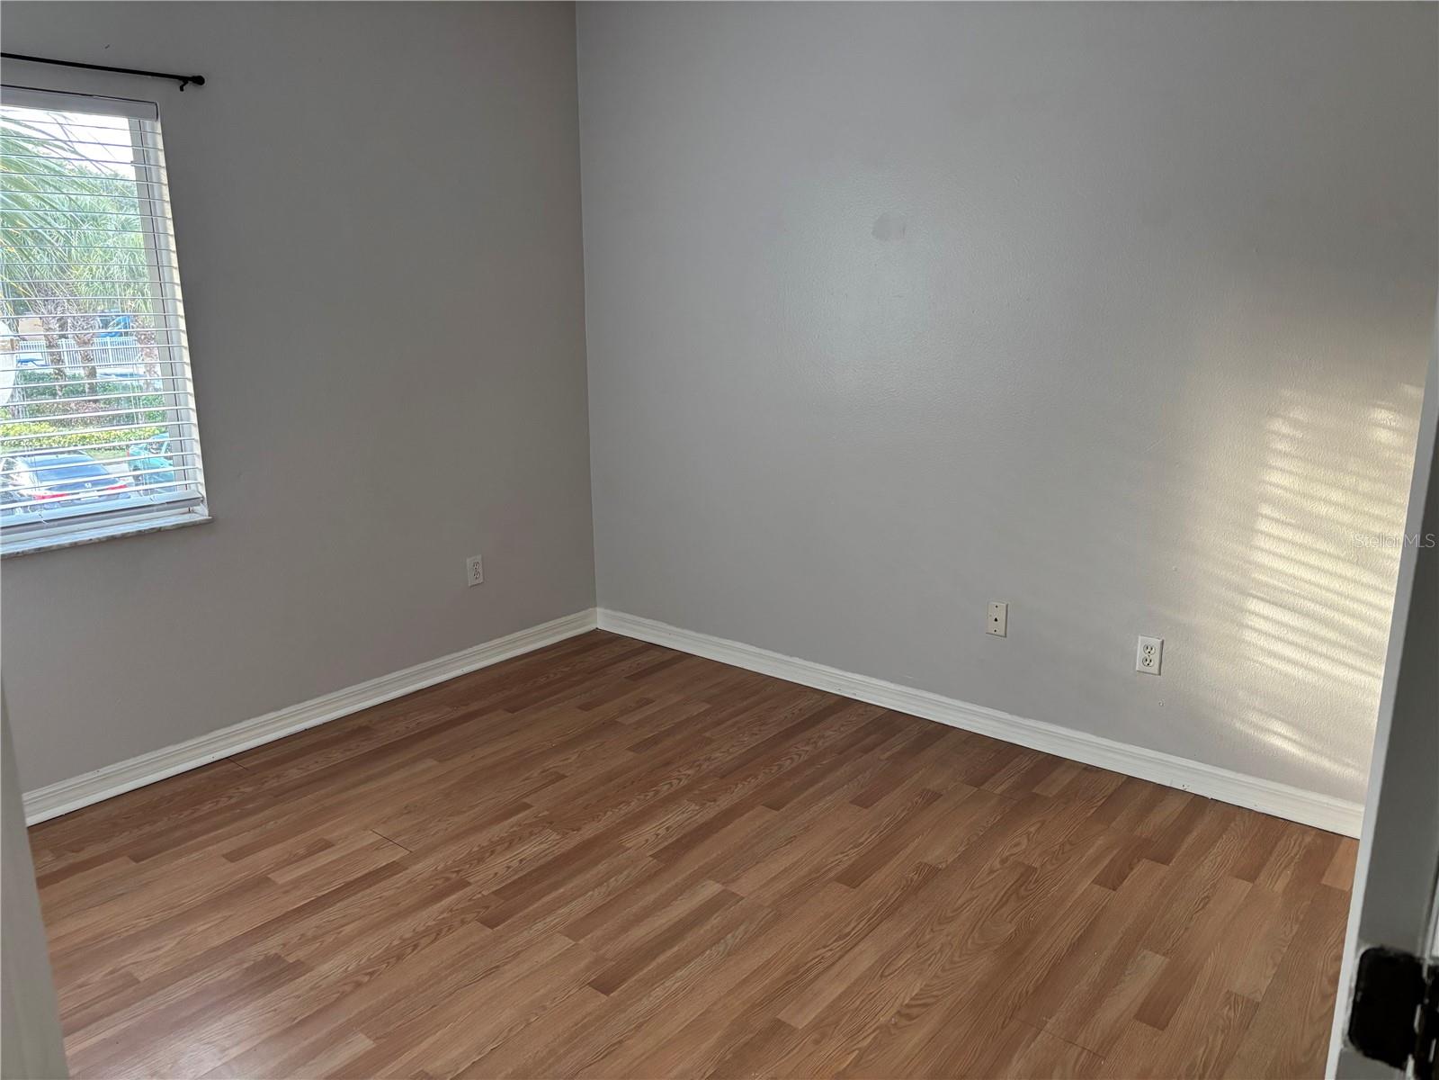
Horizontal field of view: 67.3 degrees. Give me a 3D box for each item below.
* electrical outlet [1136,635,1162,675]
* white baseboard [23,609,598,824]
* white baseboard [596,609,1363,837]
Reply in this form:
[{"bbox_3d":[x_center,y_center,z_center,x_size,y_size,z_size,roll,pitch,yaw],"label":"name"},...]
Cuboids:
[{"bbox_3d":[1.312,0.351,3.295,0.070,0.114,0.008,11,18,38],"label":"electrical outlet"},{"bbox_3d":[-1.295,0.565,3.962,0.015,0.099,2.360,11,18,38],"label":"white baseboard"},{"bbox_3d":[0.636,0.565,3.911,3.060,0.099,0.015,11,18,38],"label":"white baseboard"}]

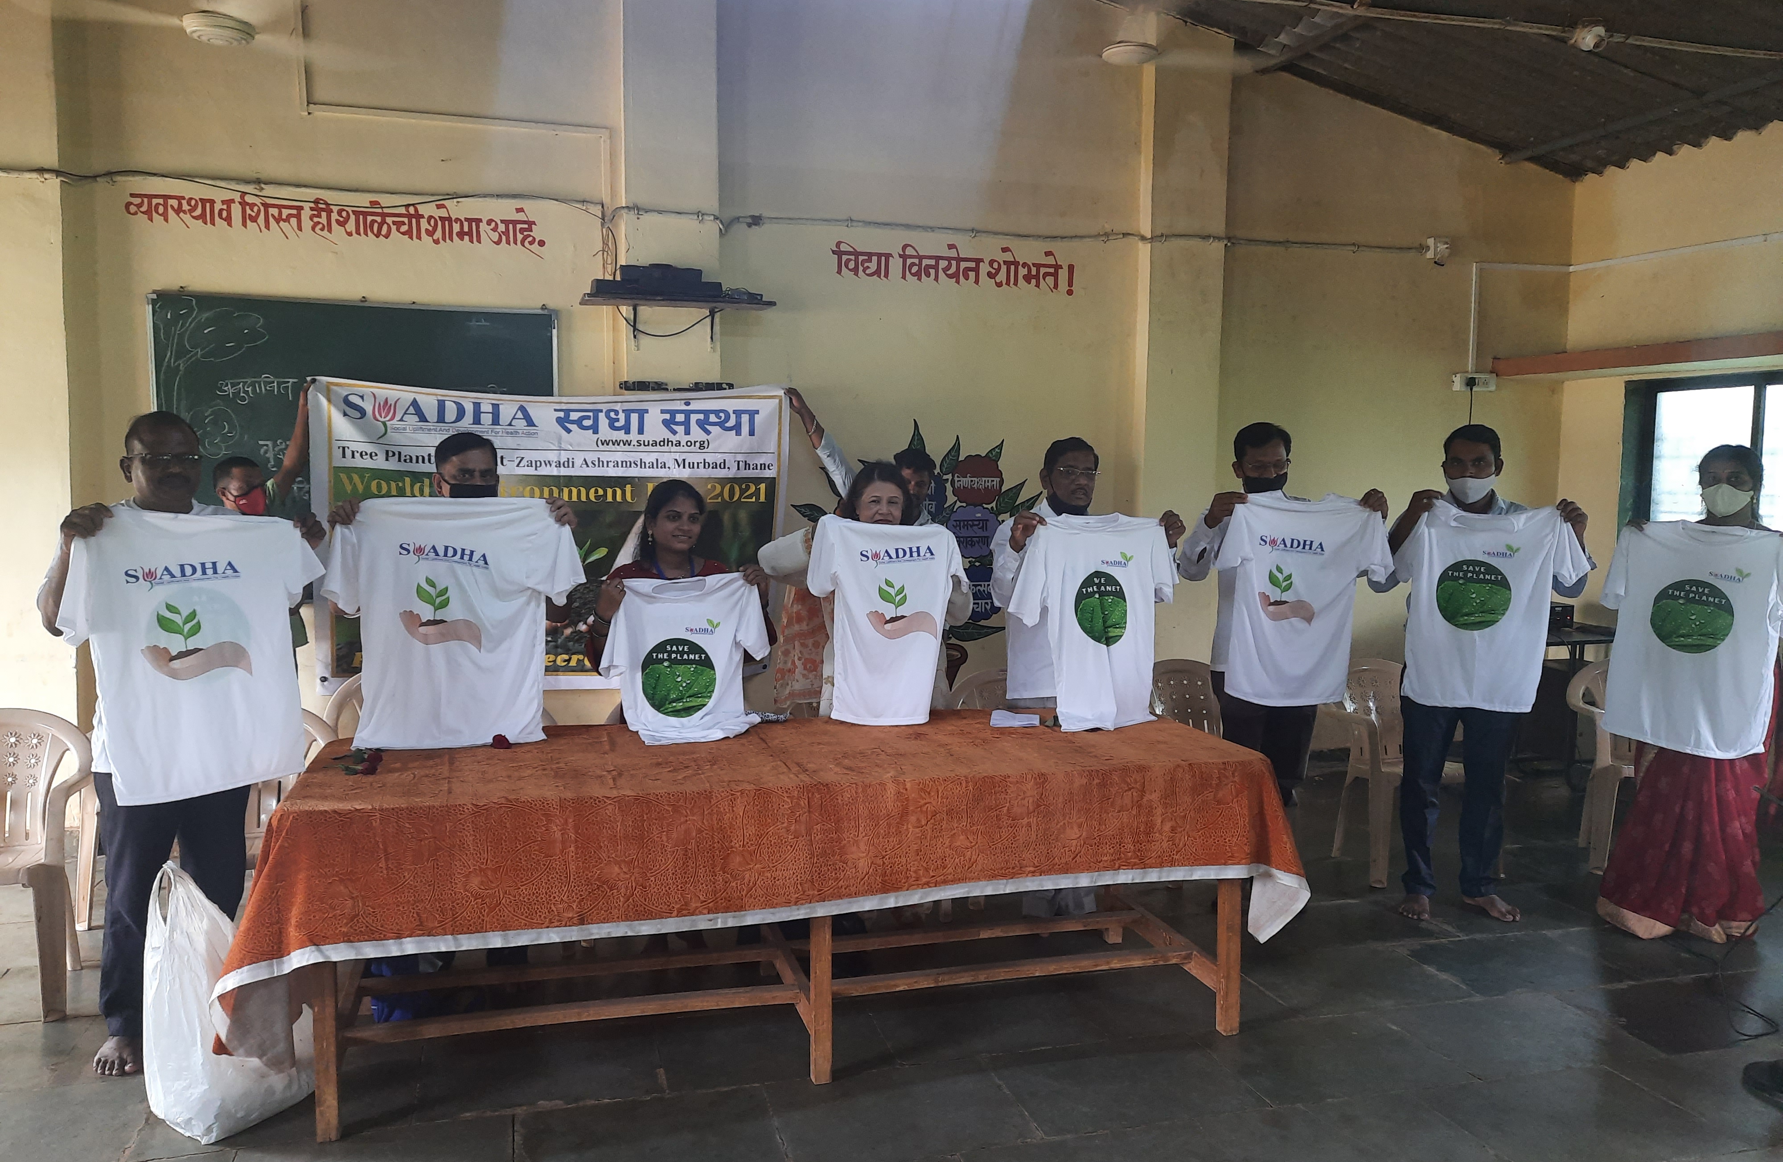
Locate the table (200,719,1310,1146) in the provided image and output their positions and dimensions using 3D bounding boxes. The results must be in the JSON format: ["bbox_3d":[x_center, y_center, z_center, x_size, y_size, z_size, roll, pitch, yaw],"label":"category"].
[{"bbox_3d":[-0.280,0.832,3.514,2.560,0.785,0.860,-1,5,-16],"label":"table"}]

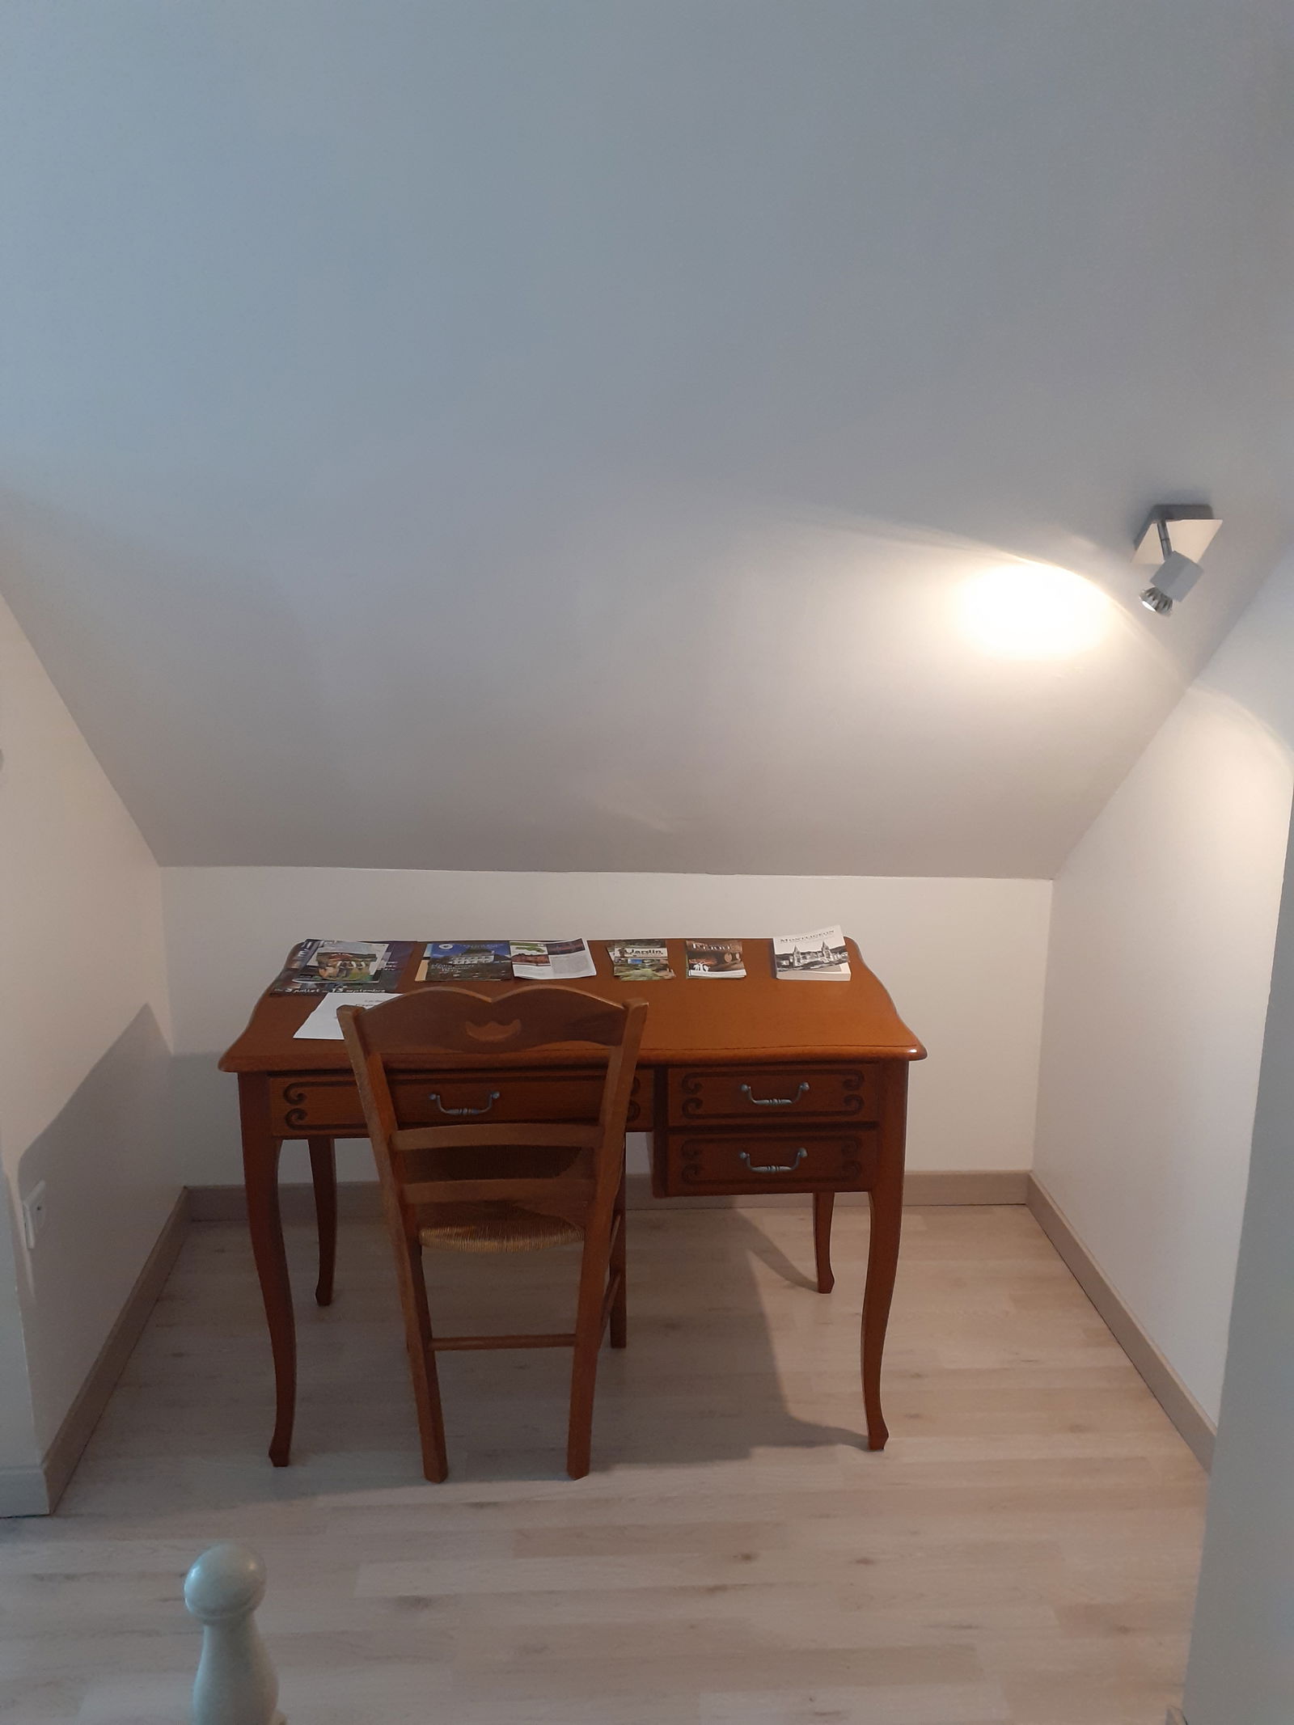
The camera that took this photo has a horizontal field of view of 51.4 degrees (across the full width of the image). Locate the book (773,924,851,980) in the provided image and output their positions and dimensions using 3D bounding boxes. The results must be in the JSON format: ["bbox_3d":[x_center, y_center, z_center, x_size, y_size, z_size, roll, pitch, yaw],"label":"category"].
[{"bbox_3d":[0.306,0.178,2.544,0.132,0.028,0.190,1,15,1],"label":"book"}]

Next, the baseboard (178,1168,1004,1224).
[{"bbox_3d":[-0.070,0.779,3.155,1.950,0.081,0.013,0,15,-4],"label":"baseboard"}]

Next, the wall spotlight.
[{"bbox_3d":[0.781,-0.436,1.999,0.105,0.113,0.144,0,-28,-4],"label":"wall spotlight"}]

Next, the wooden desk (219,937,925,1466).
[{"bbox_3d":[-0.129,0.598,2.488,1.107,0.766,0.592,0,15,-4],"label":"wooden desk"}]

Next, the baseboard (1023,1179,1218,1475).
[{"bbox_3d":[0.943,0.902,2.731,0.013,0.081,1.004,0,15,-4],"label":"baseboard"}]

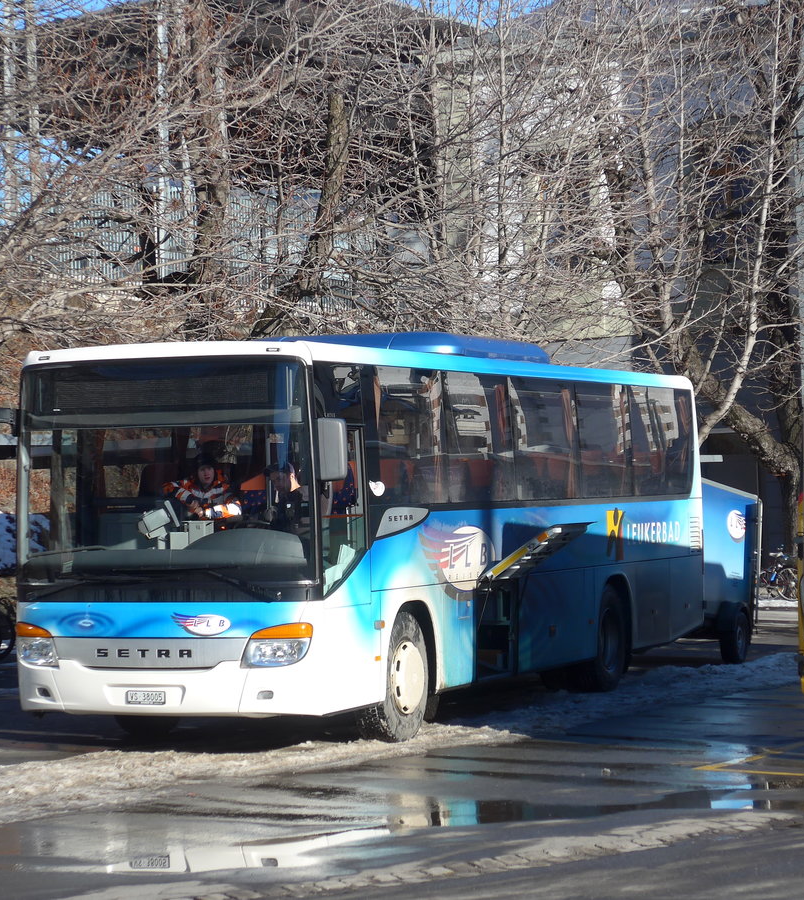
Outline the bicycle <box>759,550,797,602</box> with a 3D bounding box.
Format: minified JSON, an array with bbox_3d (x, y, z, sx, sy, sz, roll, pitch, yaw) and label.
[{"bbox_3d":[7.172,2.437,58.500,1.720,1.060,0.580,0,-1,0],"label":"bicycle"}]

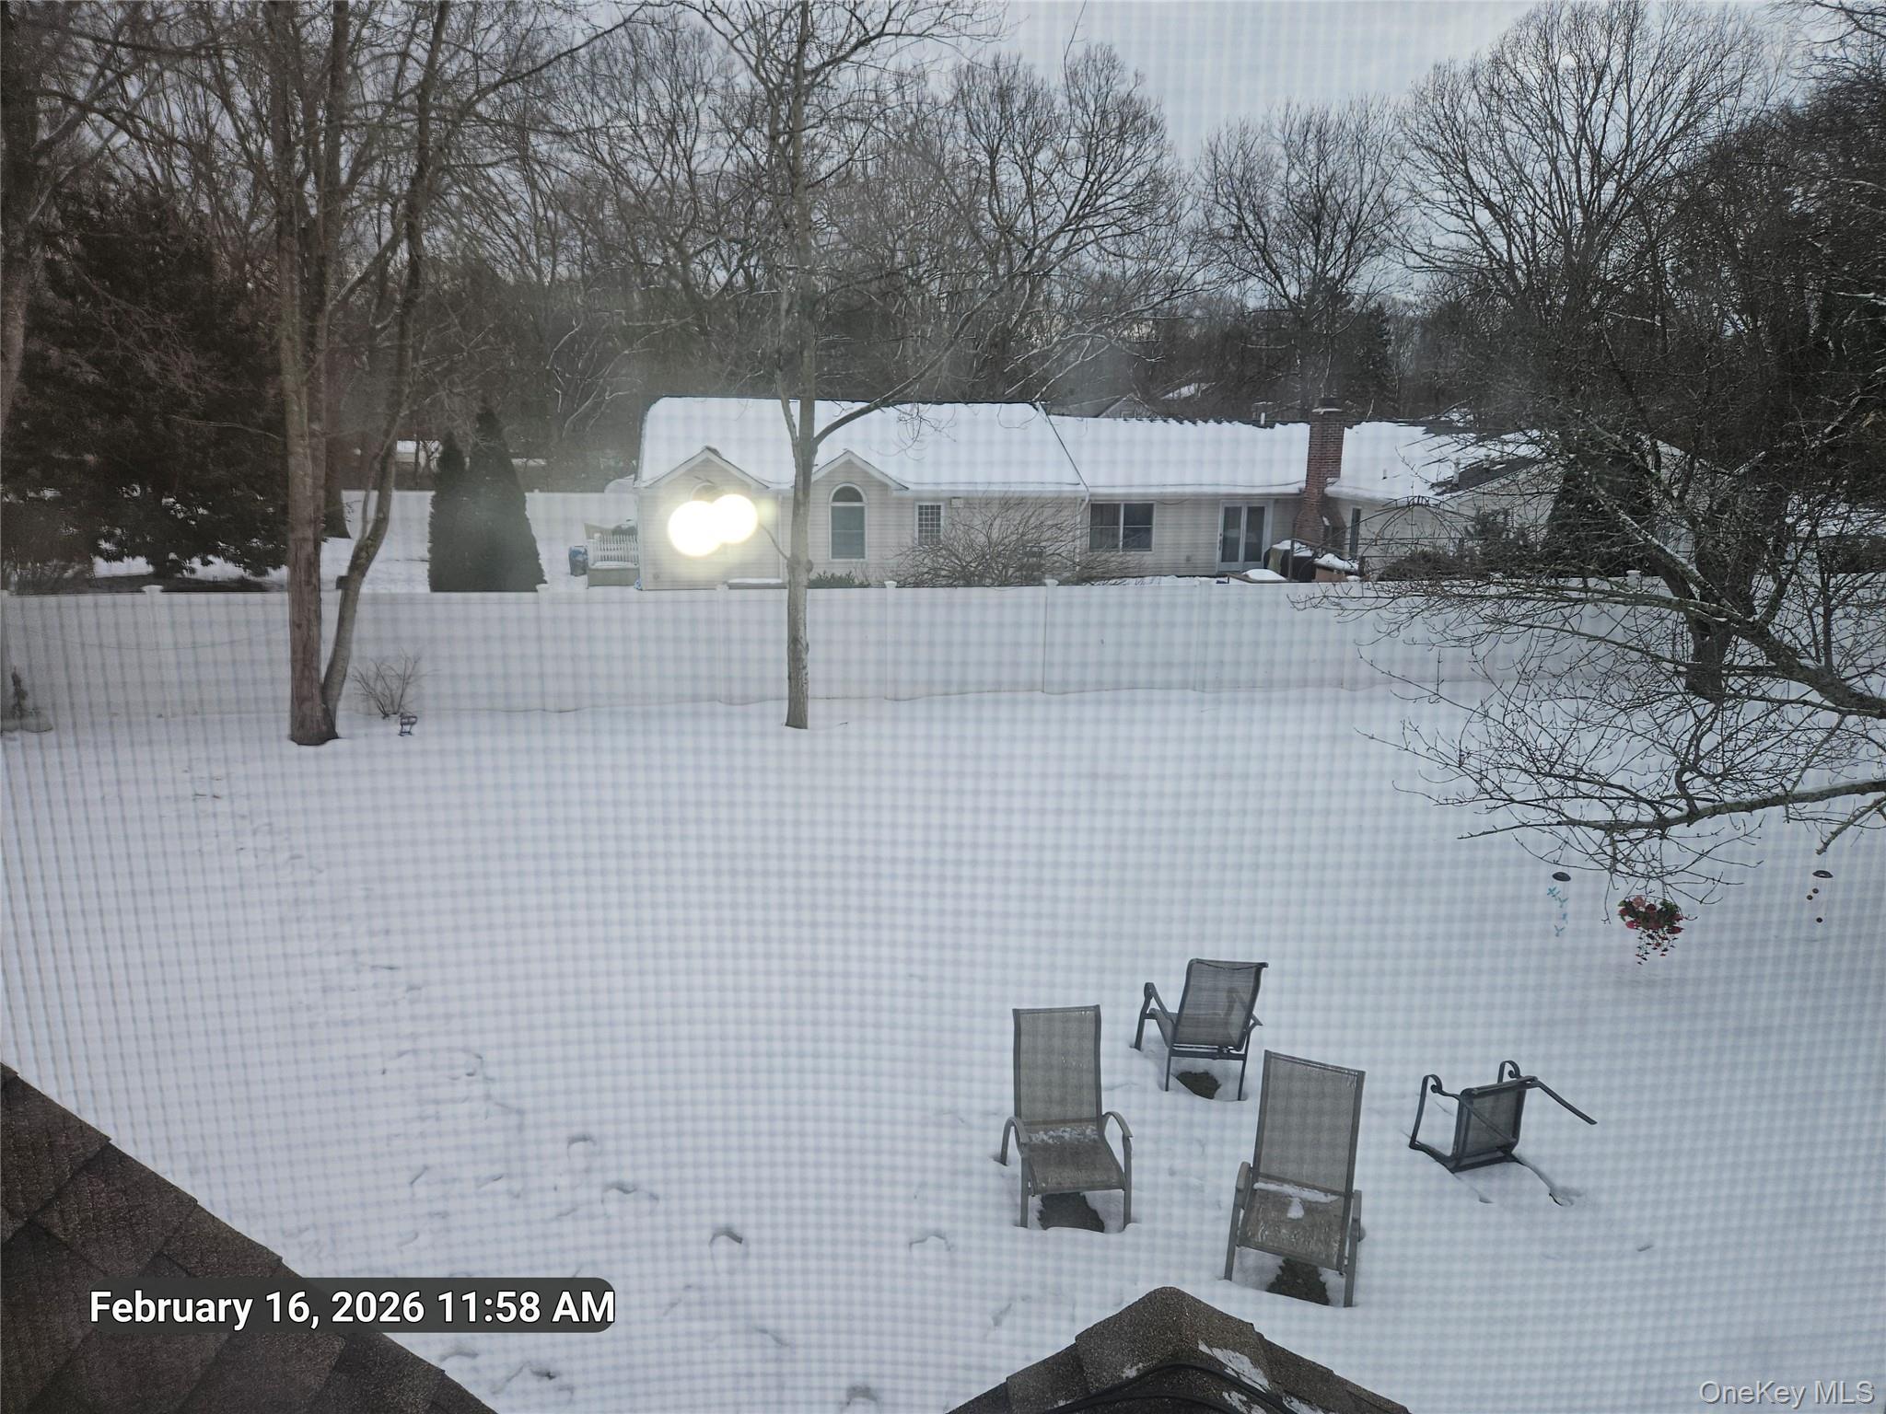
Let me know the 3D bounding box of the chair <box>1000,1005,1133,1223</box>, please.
[{"bbox_3d":[0.645,2.212,6.578,0.600,1.080,0.680,-1,12,-7],"label":"chair"}]

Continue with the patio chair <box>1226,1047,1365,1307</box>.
[{"bbox_3d":[1.739,2.350,6.088,0.600,1.080,0.680,6,13,22],"label":"patio chair"}]

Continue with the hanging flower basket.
[{"bbox_3d":[4.430,1.380,7.850,0.370,0.360,0.370,1,12,0],"label":"hanging flower basket"}]

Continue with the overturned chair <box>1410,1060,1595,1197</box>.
[{"bbox_3d":[2.993,2.383,6.983,0.600,0.660,1.000,-2,12,-14],"label":"overturned chair"}]

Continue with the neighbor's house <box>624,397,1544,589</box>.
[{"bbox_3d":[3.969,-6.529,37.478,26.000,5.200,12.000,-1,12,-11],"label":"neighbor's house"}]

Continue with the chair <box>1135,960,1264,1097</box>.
[{"bbox_3d":[1.580,1.955,7.762,0.610,1.050,0.720,1,12,2],"label":"chair"}]

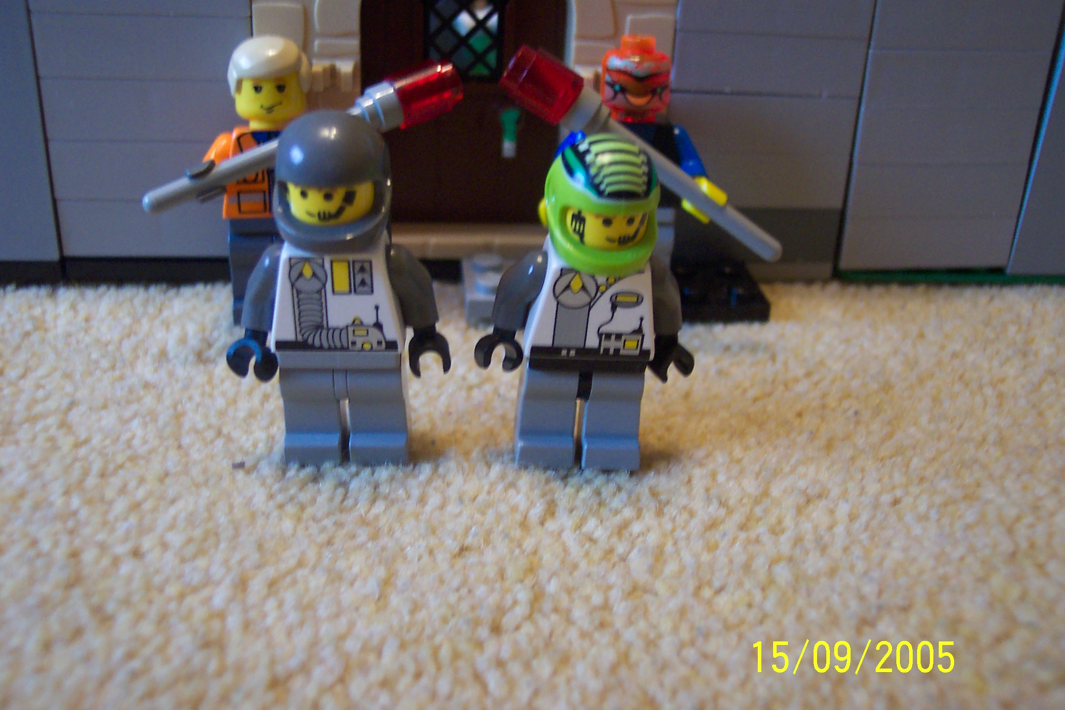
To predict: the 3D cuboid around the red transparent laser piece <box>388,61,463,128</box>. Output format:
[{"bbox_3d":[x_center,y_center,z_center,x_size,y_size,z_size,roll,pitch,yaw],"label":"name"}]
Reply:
[{"bbox_3d":[-0.016,-0.038,0.166,0.010,0.008,0.008,-20,0,3],"label":"red transparent laser piece"}]

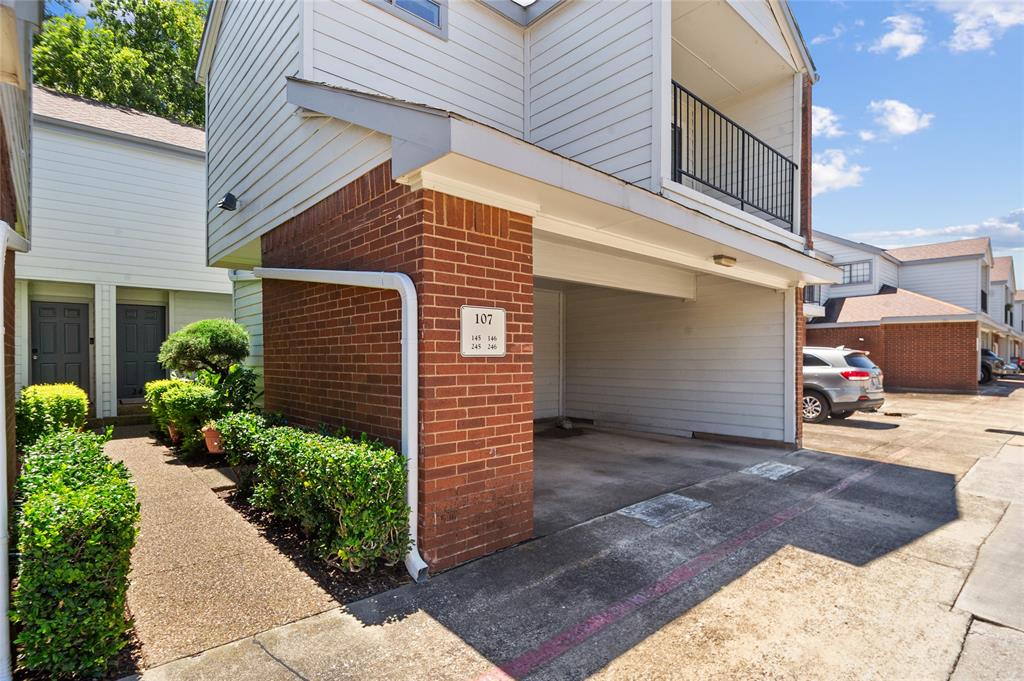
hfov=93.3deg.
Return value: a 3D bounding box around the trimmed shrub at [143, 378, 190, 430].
[{"bbox_3d":[-5.971,1.147,8.400,0.750,0.960,0.750,2,-3,-43],"label":"trimmed shrub"}]

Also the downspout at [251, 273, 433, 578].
[{"bbox_3d":[-1.762,0.361,4.330,0.120,2.500,3.550,2,-3,-43],"label":"downspout"}]

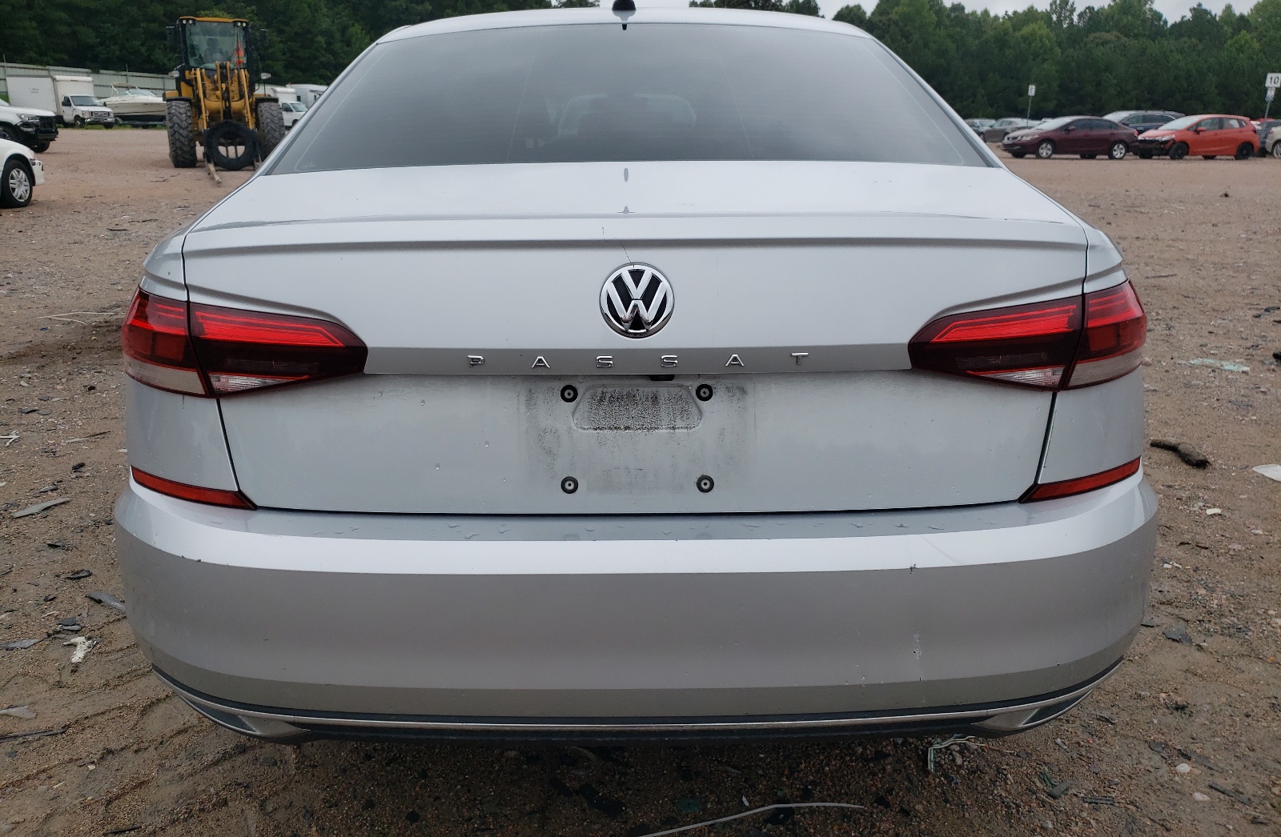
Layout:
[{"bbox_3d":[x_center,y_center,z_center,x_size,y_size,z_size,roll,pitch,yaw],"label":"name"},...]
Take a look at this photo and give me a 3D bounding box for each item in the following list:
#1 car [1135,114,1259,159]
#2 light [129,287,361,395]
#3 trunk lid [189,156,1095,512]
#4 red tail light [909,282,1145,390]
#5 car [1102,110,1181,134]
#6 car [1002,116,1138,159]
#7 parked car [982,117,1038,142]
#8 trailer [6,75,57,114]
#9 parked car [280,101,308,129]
[{"bbox_3d":[19.500,-9.888,33.784,4.030,1.520,1.700,-3,17,-11],"label":"car"},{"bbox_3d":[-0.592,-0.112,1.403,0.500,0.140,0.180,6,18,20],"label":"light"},{"bbox_3d":[-0.005,-0.150,1.423,1.240,0.440,0.480,0,17,-1],"label":"trunk lid"},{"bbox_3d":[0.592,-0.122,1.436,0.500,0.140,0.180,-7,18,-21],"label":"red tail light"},{"bbox_3d":[22.500,-13.185,44.070,4.750,1.730,1.870,-3,17,-10],"label":"car"},{"bbox_3d":[14.840,-9.724,33.312,4.540,1.435,1.760,-3,17,-10],"label":"car"},{"bbox_3d":[21.311,-16.656,55.600,1.850,1.450,4.800,-3,17,-11],"label":"parked car"},{"bbox_3d":[-39.828,-21.636,64.300,5.000,2.450,2.400,8,18,24],"label":"trailer"},{"bbox_3d":[-24.832,-21.868,69.500,5.400,2.050,2.000,4,17,12],"label":"parked car"}]

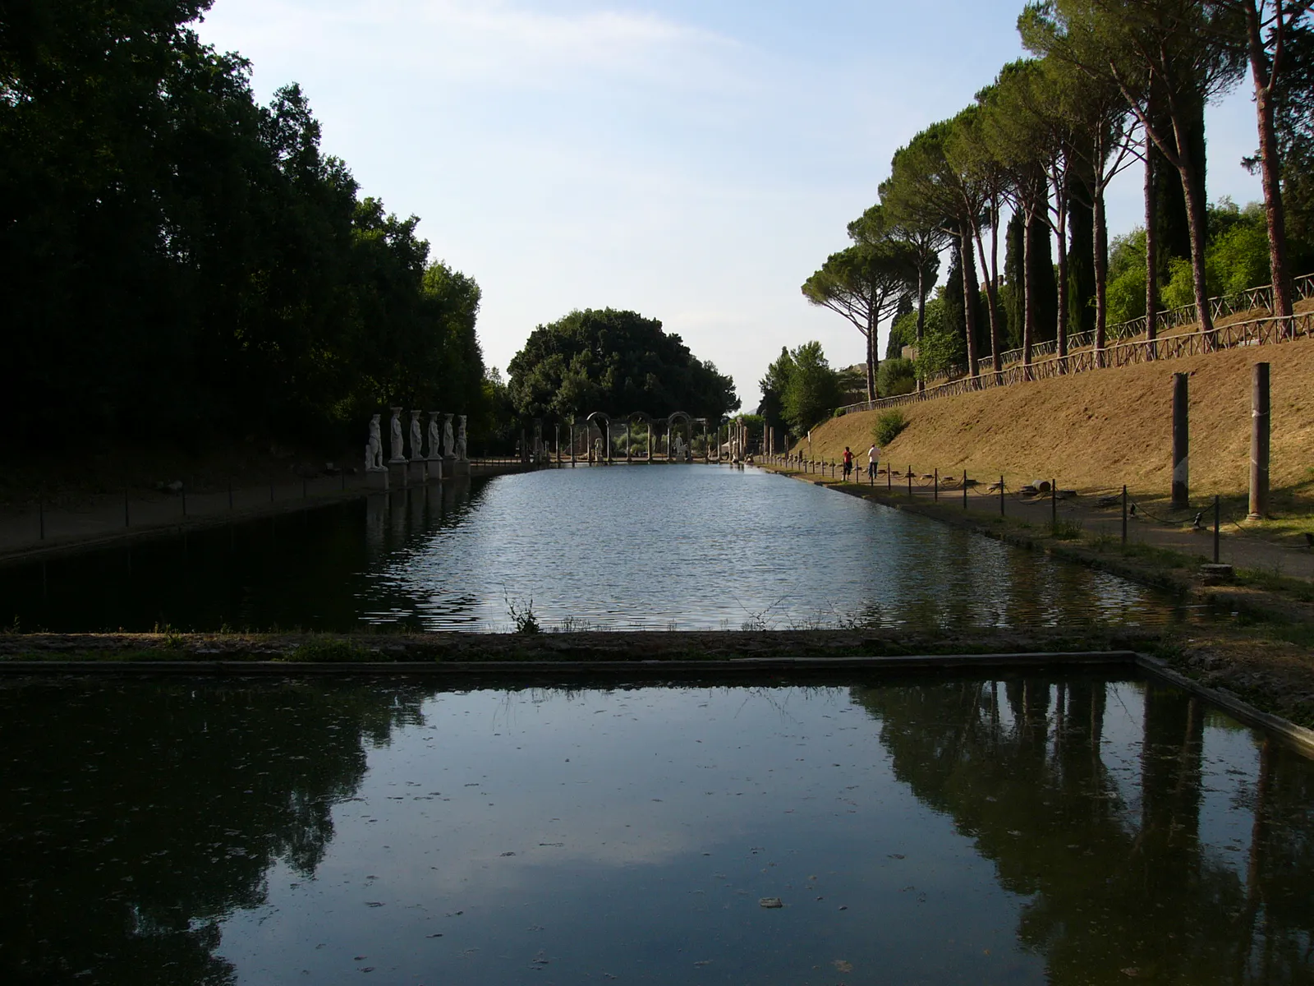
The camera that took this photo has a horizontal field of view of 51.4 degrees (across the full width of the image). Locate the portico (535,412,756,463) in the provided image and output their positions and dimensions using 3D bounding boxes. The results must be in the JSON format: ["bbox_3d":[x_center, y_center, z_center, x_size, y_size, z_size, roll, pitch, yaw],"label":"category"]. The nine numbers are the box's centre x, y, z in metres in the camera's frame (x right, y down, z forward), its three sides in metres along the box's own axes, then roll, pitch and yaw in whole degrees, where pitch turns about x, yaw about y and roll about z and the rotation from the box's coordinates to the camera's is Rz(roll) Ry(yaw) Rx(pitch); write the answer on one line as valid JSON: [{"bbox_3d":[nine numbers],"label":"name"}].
[{"bbox_3d":[-0.954,-4.685,115.500,18.600,4.300,5.500,0,2,0],"label":"portico"}]

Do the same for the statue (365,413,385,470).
[{"bbox_3d":[-11.711,-2.107,57.000,0.750,2.400,0.750,0,2,12],"label":"statue"}]

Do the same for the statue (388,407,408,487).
[{"bbox_3d":[-11.551,-2.027,60.900,0.750,3.520,0.750,0,2,0],"label":"statue"}]

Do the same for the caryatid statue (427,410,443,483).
[{"bbox_3d":[-11.504,-2.423,70.900,0.720,3.520,0.720,0,2,0],"label":"caryatid statue"}]

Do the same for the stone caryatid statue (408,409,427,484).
[{"bbox_3d":[-11.517,-2.224,65.800,0.720,3.520,0.720,0,2,0],"label":"stone caryatid statue"}]

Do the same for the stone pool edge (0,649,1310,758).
[{"bbox_3d":[-1.200,1.766,11.100,11.800,0.220,4.700,0,2,0],"label":"stone pool edge"}]

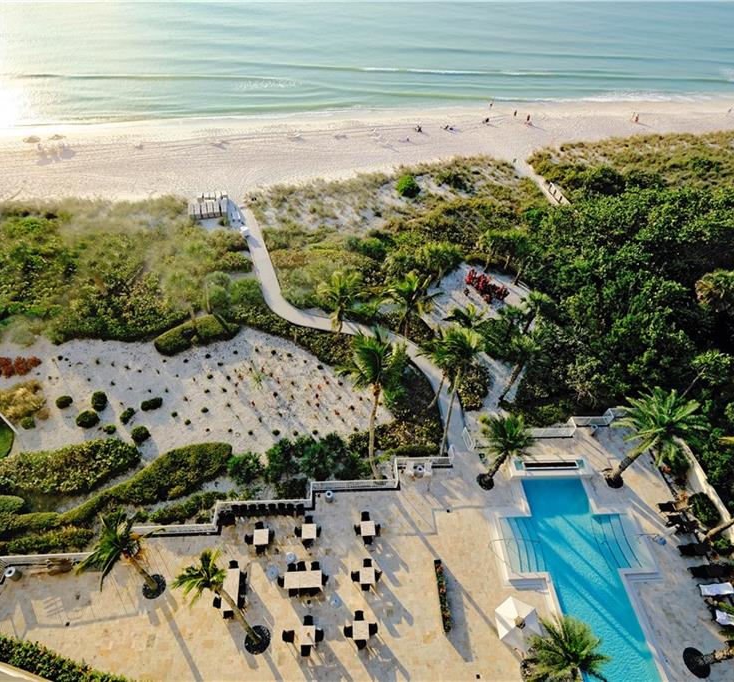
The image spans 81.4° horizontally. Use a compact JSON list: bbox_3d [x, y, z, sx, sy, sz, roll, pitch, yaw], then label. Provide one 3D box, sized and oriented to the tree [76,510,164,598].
[{"bbox_3d":[-12.850,12.400,23.350,3.700,7.700,3.600,0,46,-4],"label":"tree"}]

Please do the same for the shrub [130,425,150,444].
[{"bbox_3d":[-17.900,7.420,33.840,1.400,1.150,1.400,0,46,-4],"label":"shrub"}]

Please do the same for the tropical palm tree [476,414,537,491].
[{"bbox_3d":[9.030,7.900,29.500,3.500,7.400,3.500,0,46,-4],"label":"tropical palm tree"}]

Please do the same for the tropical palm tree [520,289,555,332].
[{"bbox_3d":[15.951,-2.418,40.884,3.500,5.000,3.500,0,45,0],"label":"tropical palm tree"}]

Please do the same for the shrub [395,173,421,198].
[{"bbox_3d":[6.670,-24.560,67.710,4.000,2.900,4.000,0,46,-4],"label":"shrub"}]

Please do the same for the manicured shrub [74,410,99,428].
[{"bbox_3d":[-22.580,6.380,34.550,1.650,1.150,1.550,0,46,-4],"label":"manicured shrub"}]

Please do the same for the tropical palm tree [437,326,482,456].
[{"bbox_3d":[5.190,4.500,29.700,3.300,13.300,3.200,0,46,-4],"label":"tropical palm tree"}]

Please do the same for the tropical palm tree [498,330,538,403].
[{"bbox_3d":[12.360,2.660,35.890,3.000,7.600,3.000,0,46,-4],"label":"tropical palm tree"}]

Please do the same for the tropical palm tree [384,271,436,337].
[{"bbox_3d":[4.022,-2.822,39.875,4.900,7.000,4.800,0,45,0],"label":"tropical palm tree"}]

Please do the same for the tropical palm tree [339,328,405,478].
[{"bbox_3d":[0.433,5.420,27.248,4.000,12.800,4.100,0,45,0],"label":"tropical palm tree"}]

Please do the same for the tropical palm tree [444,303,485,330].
[{"bbox_3d":[9.163,-0.853,39.319,3.800,5.000,3.800,0,45,0],"label":"tropical palm tree"}]

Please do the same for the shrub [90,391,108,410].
[{"bbox_3d":[-22.737,5.167,35.986,1.300,1.200,1.300,0,45,0],"label":"shrub"}]

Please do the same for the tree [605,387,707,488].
[{"bbox_3d":[18.151,7.244,28.040,5.200,8.100,5.100,0,45,0],"label":"tree"}]

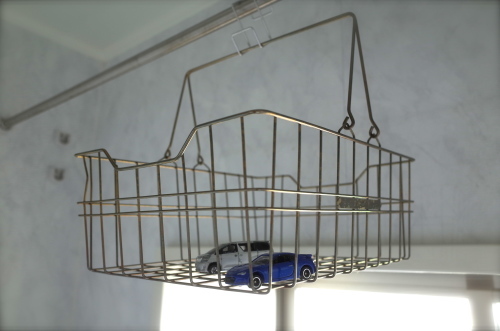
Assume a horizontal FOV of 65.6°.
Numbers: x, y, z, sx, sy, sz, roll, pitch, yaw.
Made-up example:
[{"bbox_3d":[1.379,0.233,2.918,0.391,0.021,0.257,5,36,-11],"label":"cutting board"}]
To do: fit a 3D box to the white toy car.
[{"bbox_3d":[-0.014,0.085,0.362,0.073,0.028,0.029,1,-9,-19],"label":"white toy car"}]

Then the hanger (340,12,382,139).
[{"bbox_3d":[0.110,-0.092,0.391,0.015,0.127,0.067,-8,-11,40],"label":"hanger"}]

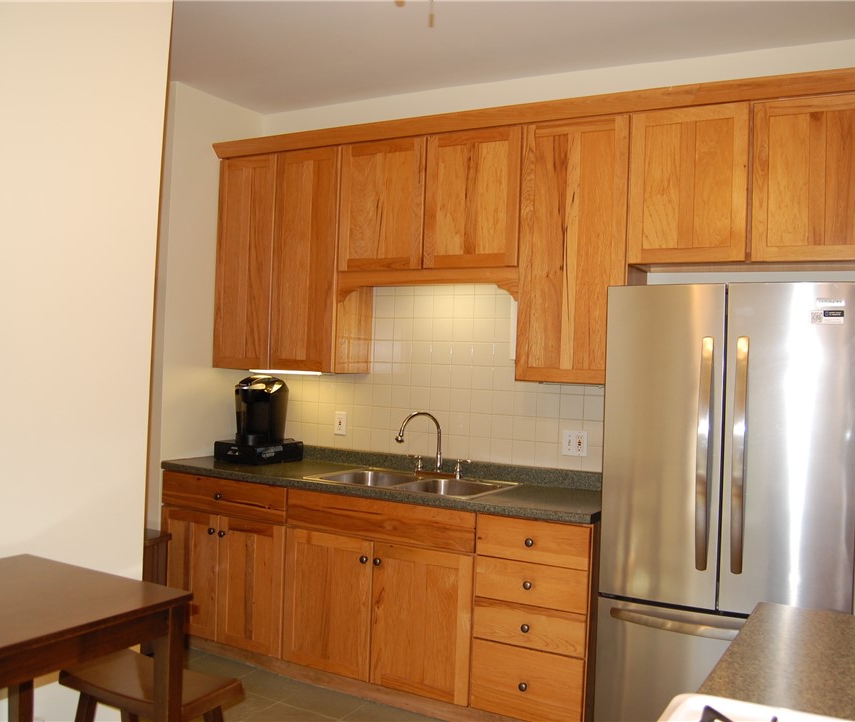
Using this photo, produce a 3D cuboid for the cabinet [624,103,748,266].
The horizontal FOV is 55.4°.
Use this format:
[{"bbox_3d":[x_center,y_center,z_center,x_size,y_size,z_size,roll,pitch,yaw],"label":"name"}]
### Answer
[{"bbox_3d":[1.062,-0.662,3.230,0.442,0.595,0.327,2,0,28],"label":"cabinet"}]

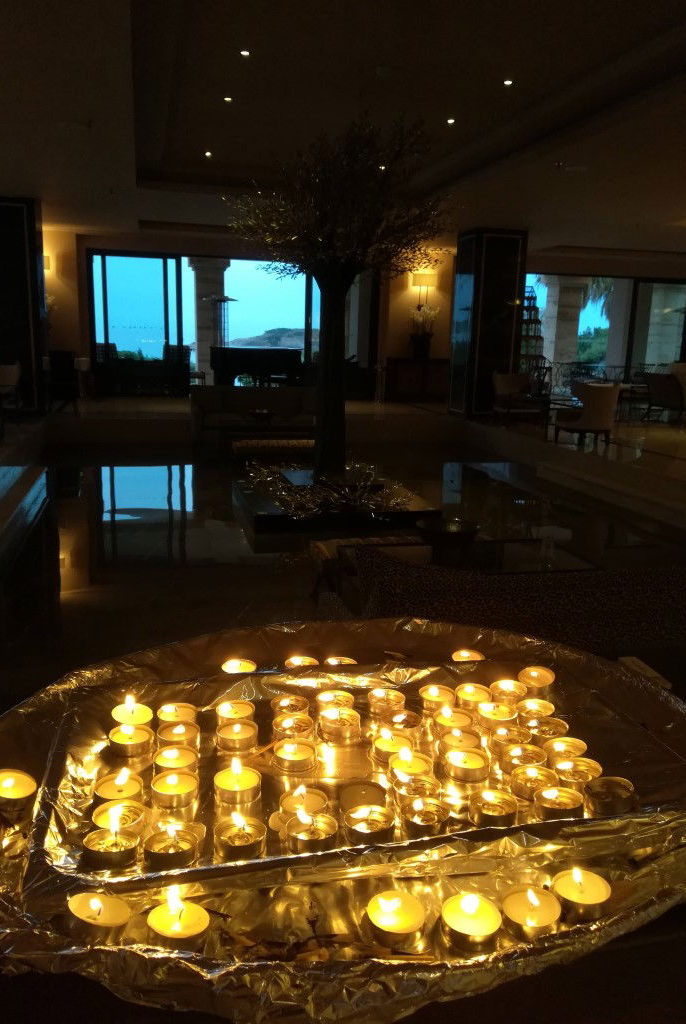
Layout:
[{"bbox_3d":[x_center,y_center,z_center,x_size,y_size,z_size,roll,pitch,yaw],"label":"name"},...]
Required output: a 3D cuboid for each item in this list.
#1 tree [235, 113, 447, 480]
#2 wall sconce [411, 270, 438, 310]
[{"bbox_3d":[-0.058,-1.955,7.270,2.050,3.300,2.050,-2,14,-14],"label":"tree"},{"bbox_3d":[1.717,-4.617,16.106,0.510,0.750,0.220,-2,14,-14],"label":"wall sconce"}]

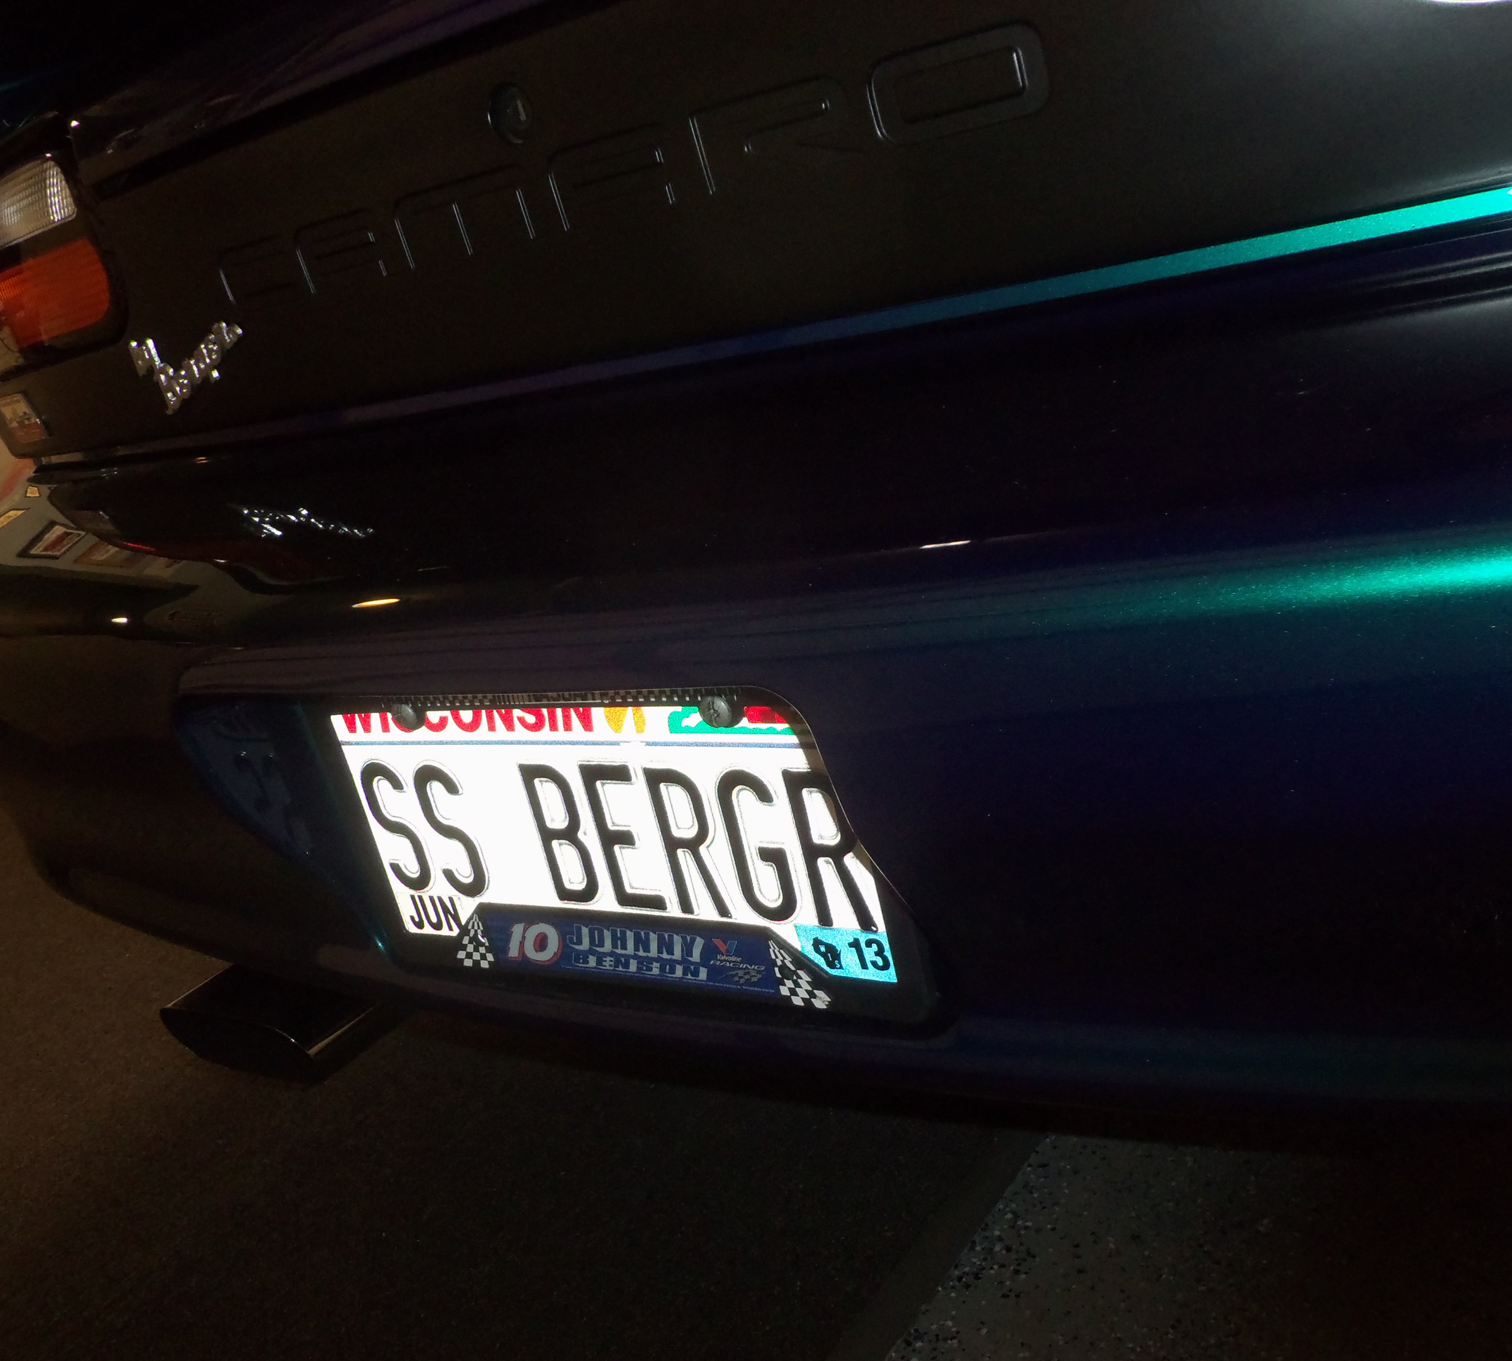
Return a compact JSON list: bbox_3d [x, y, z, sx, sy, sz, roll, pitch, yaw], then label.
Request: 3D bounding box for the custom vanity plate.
[{"bbox_3d":[-0.074,0.072,0.663,0.310,0.158,0.014,-1,23,33],"label":"custom vanity plate"}]

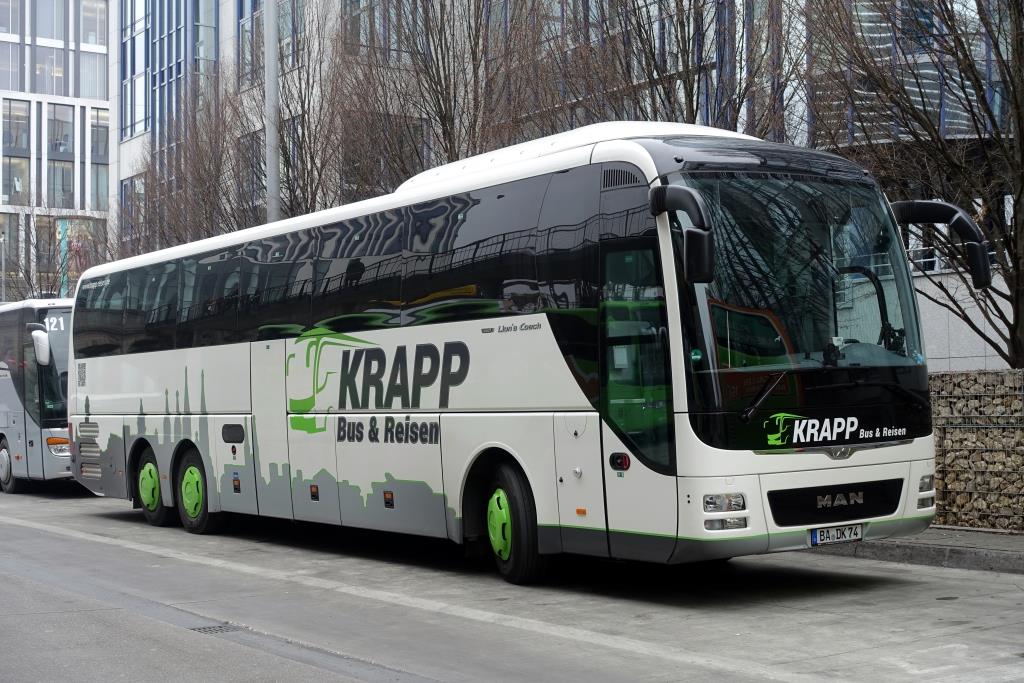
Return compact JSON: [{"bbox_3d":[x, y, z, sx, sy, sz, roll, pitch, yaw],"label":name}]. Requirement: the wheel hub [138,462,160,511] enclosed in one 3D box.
[{"bbox_3d":[-4.567,1.834,20.056,0.120,0.600,0.600,-1,-2,-33],"label":"wheel hub"}]

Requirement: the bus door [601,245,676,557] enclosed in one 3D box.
[{"bbox_3d":[0.925,0.423,11.594,0.120,2.380,0.880,-1,-2,-33],"label":"bus door"}]

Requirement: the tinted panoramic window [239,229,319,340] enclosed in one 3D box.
[{"bbox_3d":[-2.487,-0.565,16.788,0.070,1.110,1.830,4,-4,-33],"label":"tinted panoramic window"}]

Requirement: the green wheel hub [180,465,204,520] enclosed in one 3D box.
[{"bbox_3d":[-3.795,1.785,18.874,0.120,0.600,0.600,-1,-2,-33],"label":"green wheel hub"}]

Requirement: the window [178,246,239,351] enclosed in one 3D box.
[{"bbox_3d":[-3.486,-0.492,18.319,0.070,1.110,1.830,4,-4,-33],"label":"window"}]

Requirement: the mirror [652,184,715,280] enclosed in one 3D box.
[{"bbox_3d":[1.152,-0.731,10.996,0.320,0.700,0.800,-1,-2,-33],"label":"mirror"}]

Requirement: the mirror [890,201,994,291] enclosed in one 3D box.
[{"bbox_3d":[3.402,-0.742,12.489,0.350,0.700,0.800,-1,-2,-33],"label":"mirror"}]

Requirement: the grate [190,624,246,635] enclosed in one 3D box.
[{"bbox_3d":[-2.092,2.062,11.303,0.330,0.040,0.390,-1,-2,-33],"label":"grate"}]

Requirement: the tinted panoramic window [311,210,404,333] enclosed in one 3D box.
[{"bbox_3d":[-1.489,-0.639,15.259,0.070,1.110,1.825,4,-4,-33],"label":"tinted panoramic window"}]

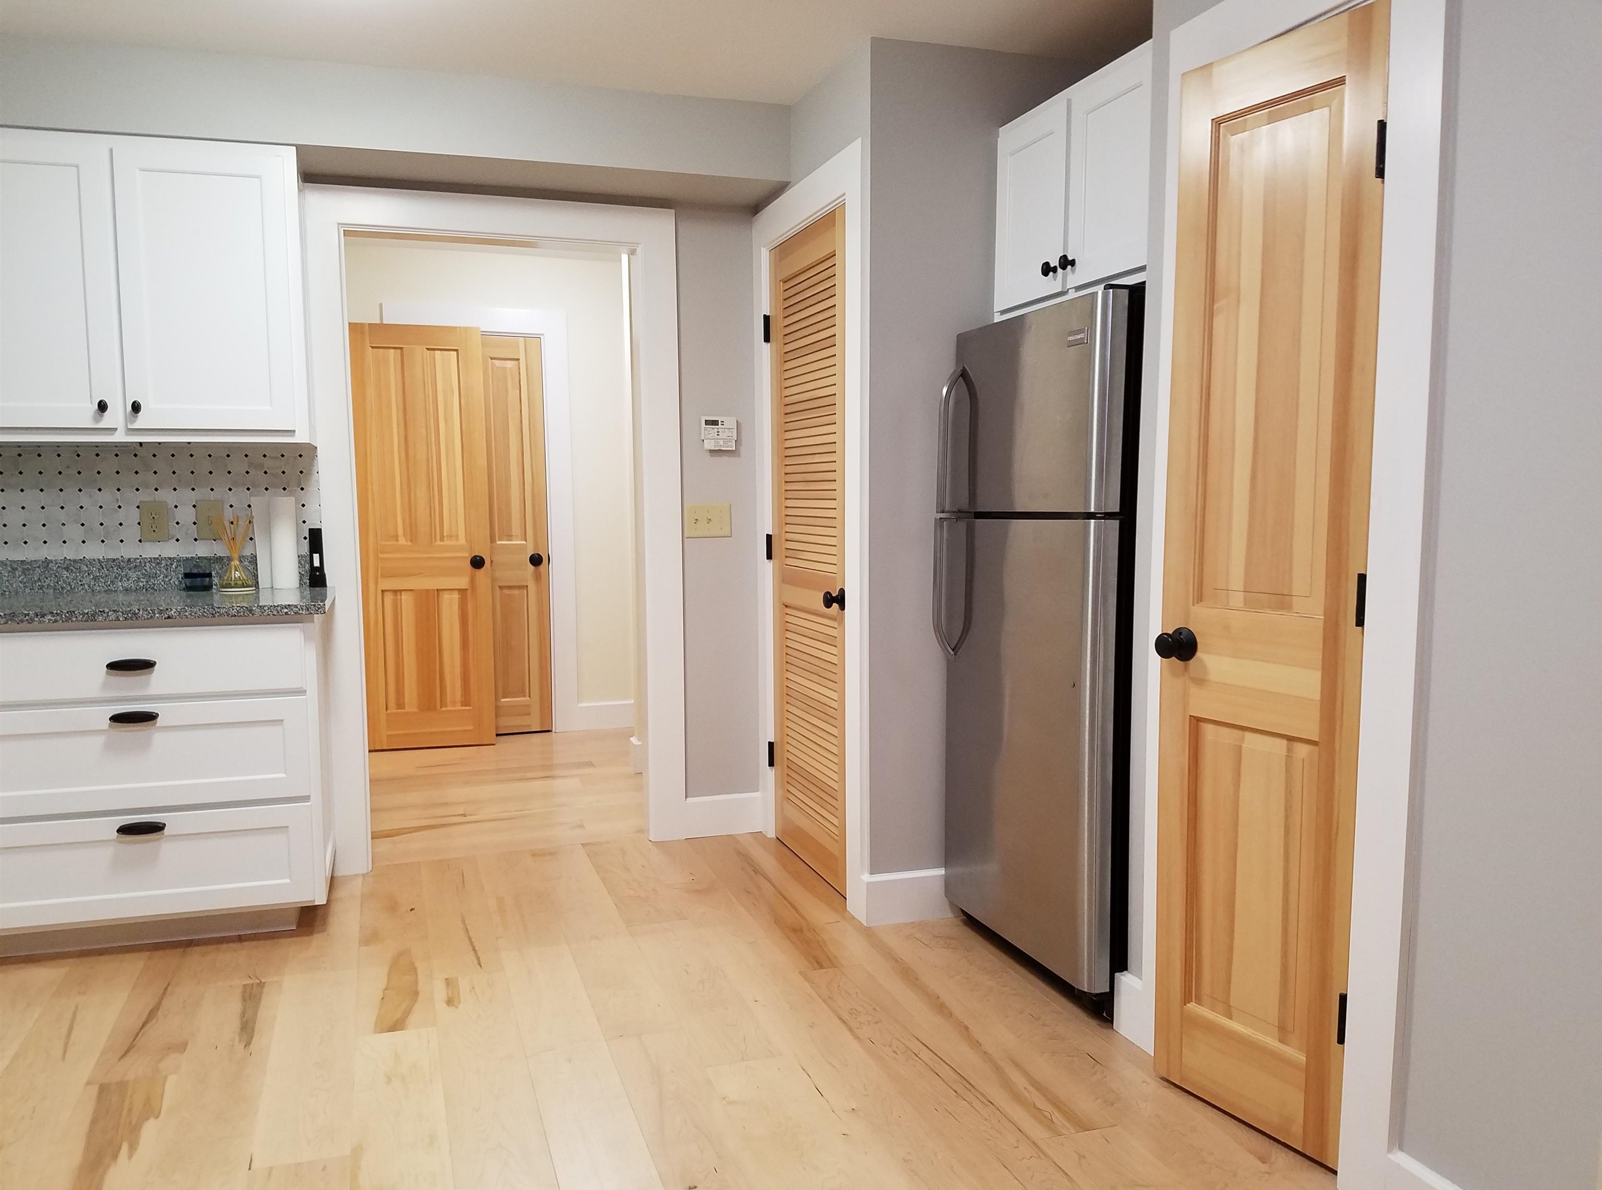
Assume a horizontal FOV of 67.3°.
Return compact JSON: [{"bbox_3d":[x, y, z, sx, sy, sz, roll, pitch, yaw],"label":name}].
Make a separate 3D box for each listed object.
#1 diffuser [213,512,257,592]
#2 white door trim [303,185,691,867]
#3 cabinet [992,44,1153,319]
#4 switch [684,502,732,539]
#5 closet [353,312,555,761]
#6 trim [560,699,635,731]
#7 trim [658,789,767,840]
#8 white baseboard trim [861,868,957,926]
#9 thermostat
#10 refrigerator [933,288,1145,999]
[{"bbox_3d":[-1.716,-0.130,3.635,0.112,0.238,0.110,-2,6,-18],"label":"diffuser"},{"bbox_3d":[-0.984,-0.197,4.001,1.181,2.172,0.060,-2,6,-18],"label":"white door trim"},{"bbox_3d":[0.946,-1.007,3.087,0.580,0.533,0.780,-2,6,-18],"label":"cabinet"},{"bbox_3d":[-0.323,-0.258,4.190,0.166,0.113,0.014,-2,6,-18],"label":"switch"},{"bbox_3d":[-1.628,-0.266,5.699,0.894,1.968,0.233,-2,6,-18],"label":"closet"},{"bbox_3d":[-1.002,0.613,6.105,0.343,0.131,0.018,-2,6,-18],"label":"trim"},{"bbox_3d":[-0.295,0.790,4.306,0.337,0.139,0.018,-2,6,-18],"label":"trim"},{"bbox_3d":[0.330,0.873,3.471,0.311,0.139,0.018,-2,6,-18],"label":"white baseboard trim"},{"bbox_3d":[-0.281,-0.557,4.165,0.123,0.114,0.030,-2,6,-18],"label":"thermostat"},{"bbox_3d":[0.844,0.132,3.126,0.760,1.680,0.760,-2,6,-18],"label":"refrigerator"}]

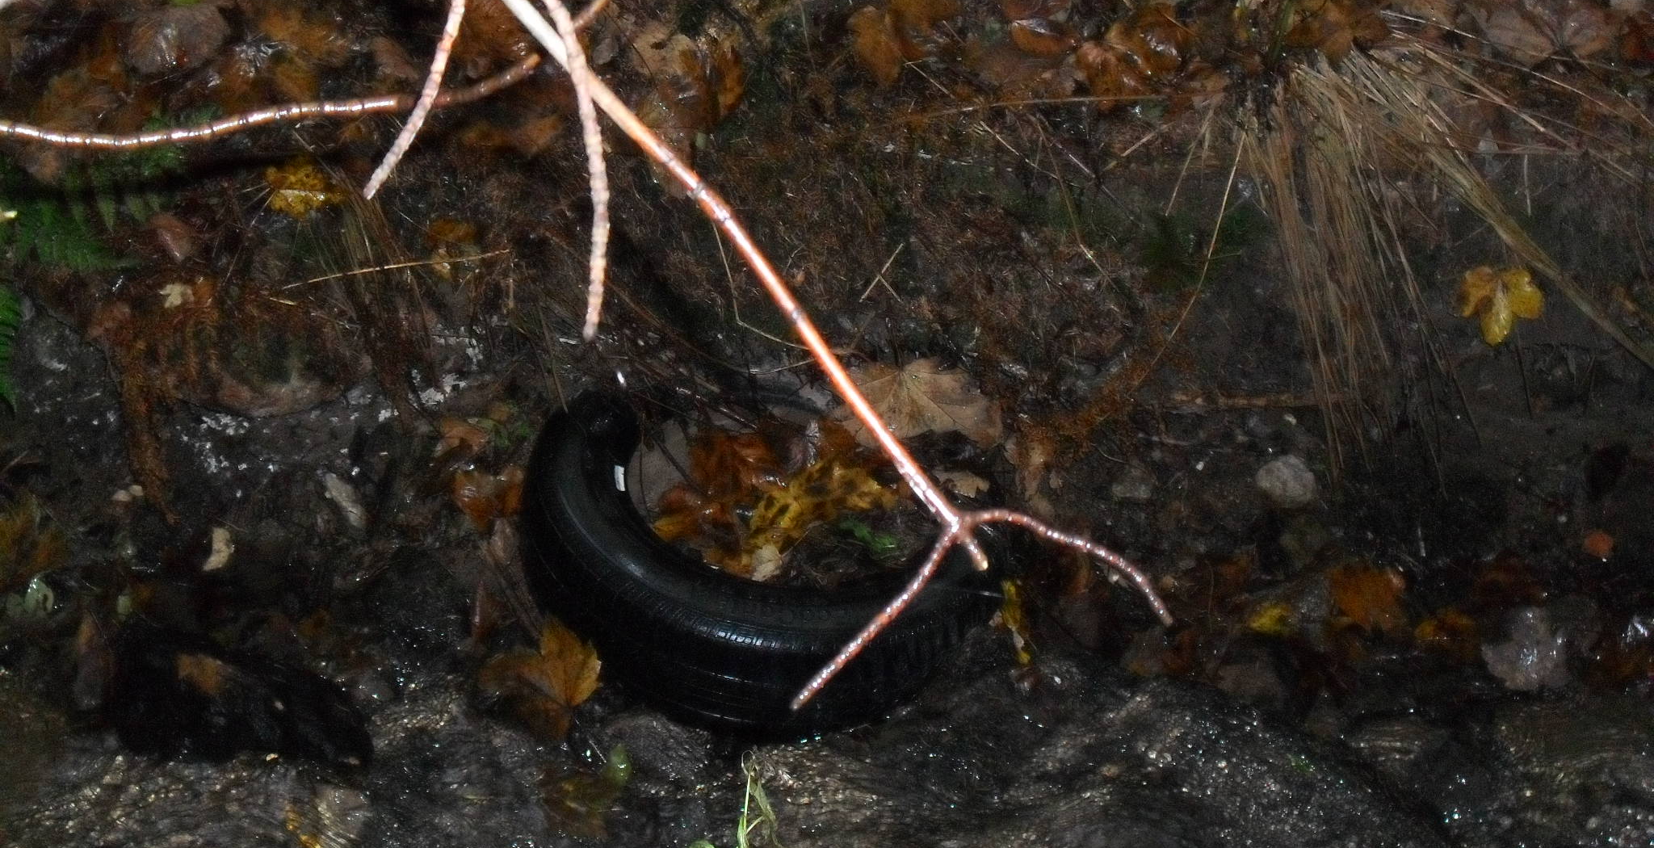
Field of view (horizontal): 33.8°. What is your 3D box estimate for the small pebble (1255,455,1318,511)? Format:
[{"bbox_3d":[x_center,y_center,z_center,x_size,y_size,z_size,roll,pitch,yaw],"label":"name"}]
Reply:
[{"bbox_3d":[0.584,0.073,3.460,0.080,0.062,0.070,4,33,0],"label":"small pebble"}]

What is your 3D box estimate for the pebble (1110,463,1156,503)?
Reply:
[{"bbox_3d":[0.387,0.074,3.460,0.056,0.042,0.050,4,33,0],"label":"pebble"}]

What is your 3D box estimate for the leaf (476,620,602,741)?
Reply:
[{"bbox_3d":[-0.335,0.298,3.170,0.145,0.040,0.142,0,72,0],"label":"leaf"}]

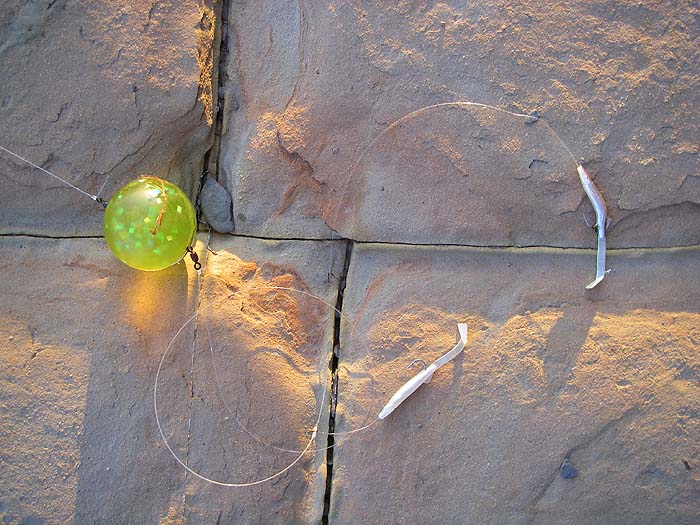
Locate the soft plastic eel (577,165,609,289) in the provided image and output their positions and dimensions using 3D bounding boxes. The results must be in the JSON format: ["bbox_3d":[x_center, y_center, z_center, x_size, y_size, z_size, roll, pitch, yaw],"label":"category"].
[{"bbox_3d":[0.151,-0.022,0.468,0.019,0.013,0.076,-2,84,0],"label":"soft plastic eel"}]

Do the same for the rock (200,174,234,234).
[{"bbox_3d":[-0.083,-0.036,0.475,0.018,0.013,0.038,-12,84,-1],"label":"rock"}]

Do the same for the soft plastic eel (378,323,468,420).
[{"bbox_3d":[0.045,0.065,0.462,0.077,0.012,0.016,-44,86,-4],"label":"soft plastic eel"}]

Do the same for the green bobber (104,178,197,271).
[{"bbox_3d":[-0.117,-0.023,0.450,0.054,0.054,0.054,0,84,0],"label":"green bobber"}]

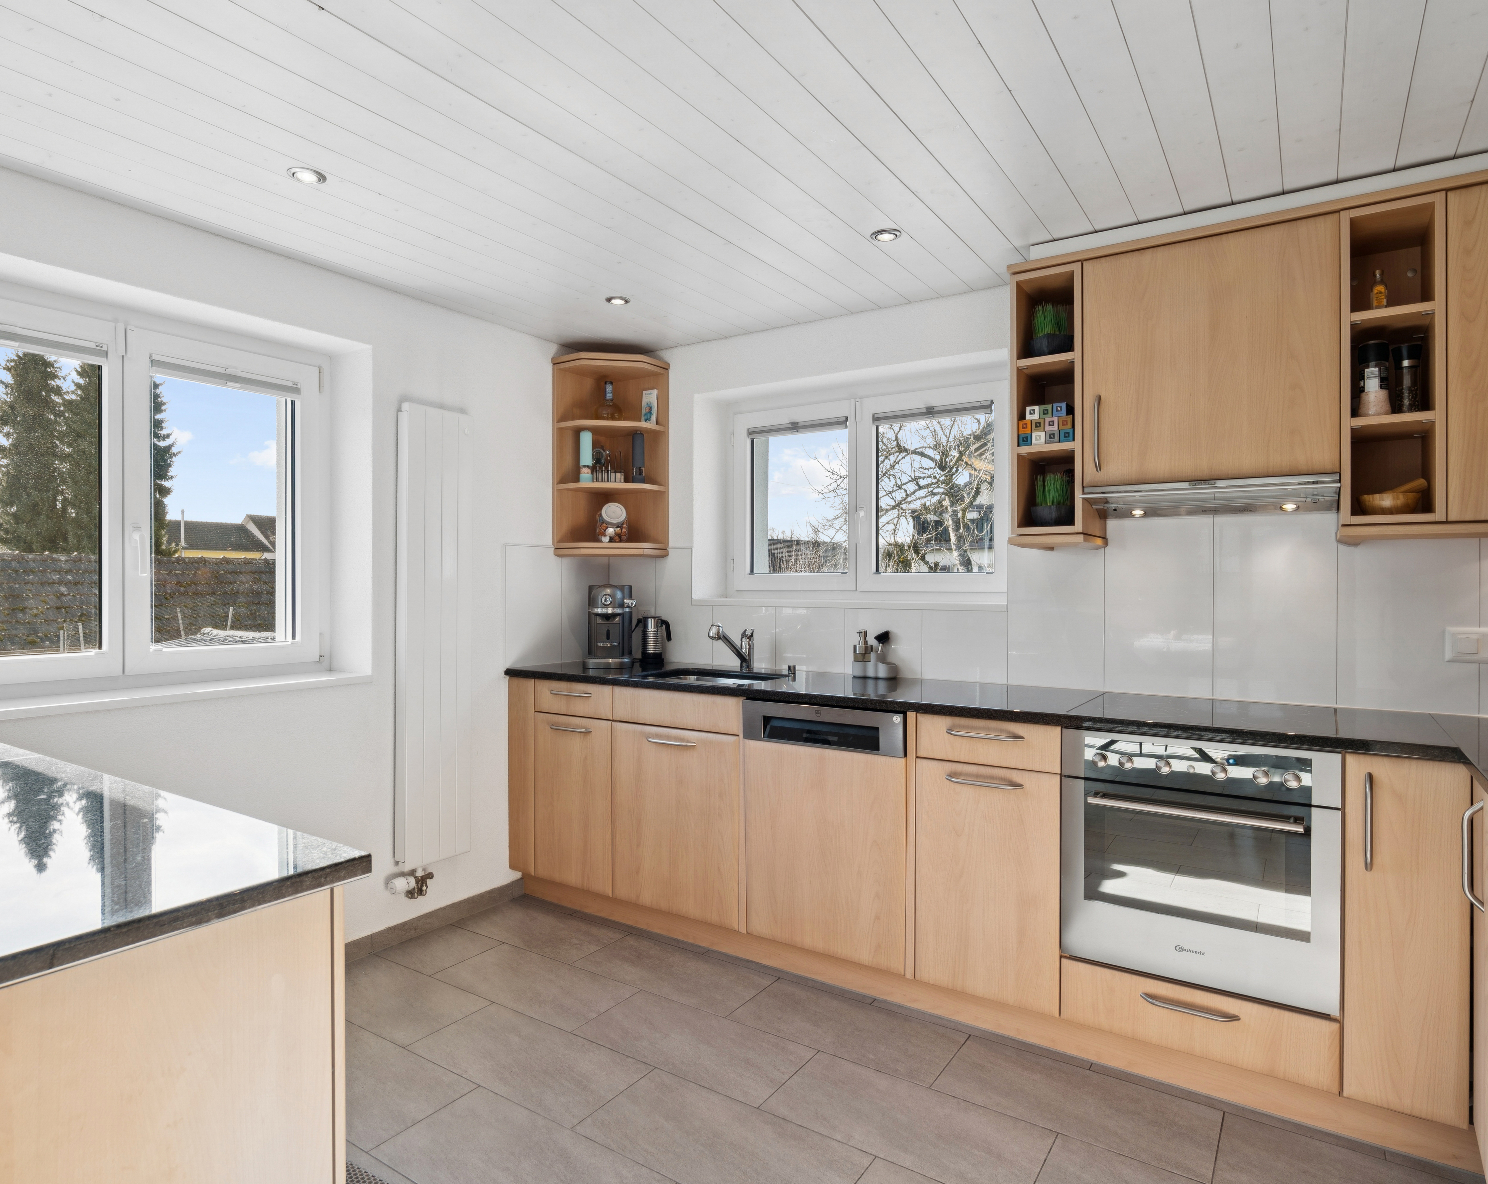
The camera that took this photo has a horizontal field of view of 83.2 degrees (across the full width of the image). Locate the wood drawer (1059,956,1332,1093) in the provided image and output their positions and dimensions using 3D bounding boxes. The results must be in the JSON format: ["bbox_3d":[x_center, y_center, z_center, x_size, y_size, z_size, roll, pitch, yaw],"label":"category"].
[{"bbox_3d":[1.215,1.028,2.232,0.595,0.161,0.530,0,0,33],"label":"wood drawer"}]

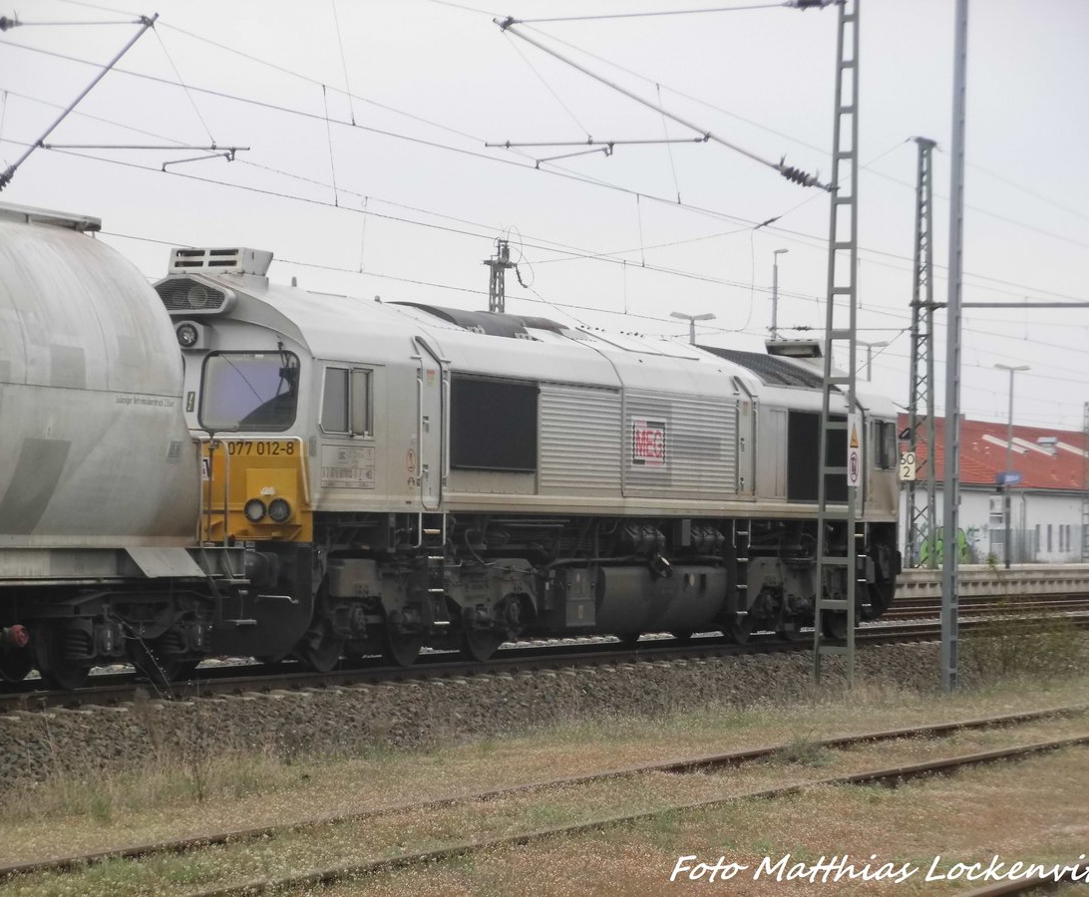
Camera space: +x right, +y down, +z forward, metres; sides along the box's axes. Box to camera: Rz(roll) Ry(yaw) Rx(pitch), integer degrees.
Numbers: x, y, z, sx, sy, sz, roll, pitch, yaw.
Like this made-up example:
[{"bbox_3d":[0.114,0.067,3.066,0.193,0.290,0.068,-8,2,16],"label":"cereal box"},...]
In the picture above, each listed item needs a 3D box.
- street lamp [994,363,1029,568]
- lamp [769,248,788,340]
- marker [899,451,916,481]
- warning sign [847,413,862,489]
[{"bbox_3d":[12.064,0.463,107.500,0.970,5.300,0.320,1,-1,23],"label":"street lamp"},{"bbox_3d":[7.529,-1.292,134.912,0.620,10.400,0.300,1,-1,23],"label":"lamp"},{"bbox_3d":[9.071,0.458,103.500,0.400,0.700,0.030,1,-1,23],"label":"marker"},{"bbox_3d":[3.500,0.020,46.800,0.030,0.820,0.480,1,-1,21],"label":"warning sign"}]

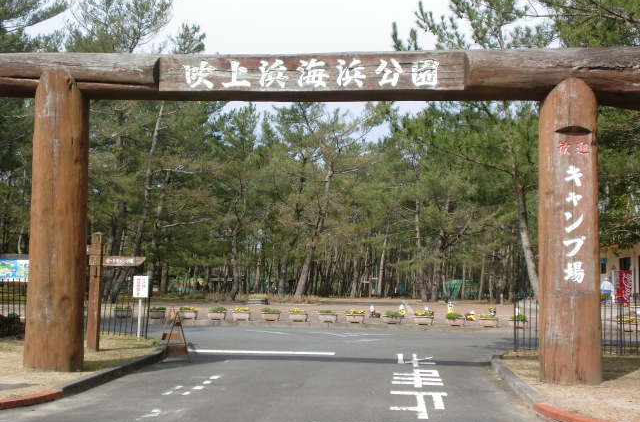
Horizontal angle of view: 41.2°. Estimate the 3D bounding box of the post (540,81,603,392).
[{"bbox_3d":[3.489,0.246,11.865,0.850,4.195,0.850,0,-4,6],"label":"post"}]

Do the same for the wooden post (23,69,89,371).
[{"bbox_3d":[-3.865,0.098,12.622,0.850,4.410,0.850,0,-4,6],"label":"wooden post"}]

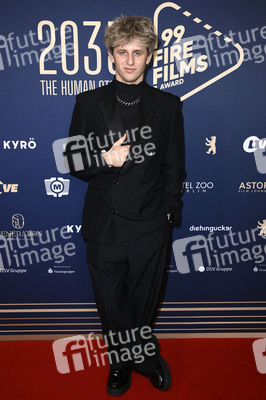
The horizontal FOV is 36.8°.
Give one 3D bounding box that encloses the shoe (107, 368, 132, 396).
[{"bbox_3d":[-0.067,0.914,2.181,0.122,0.115,0.300,1,14,3],"label":"shoe"}]

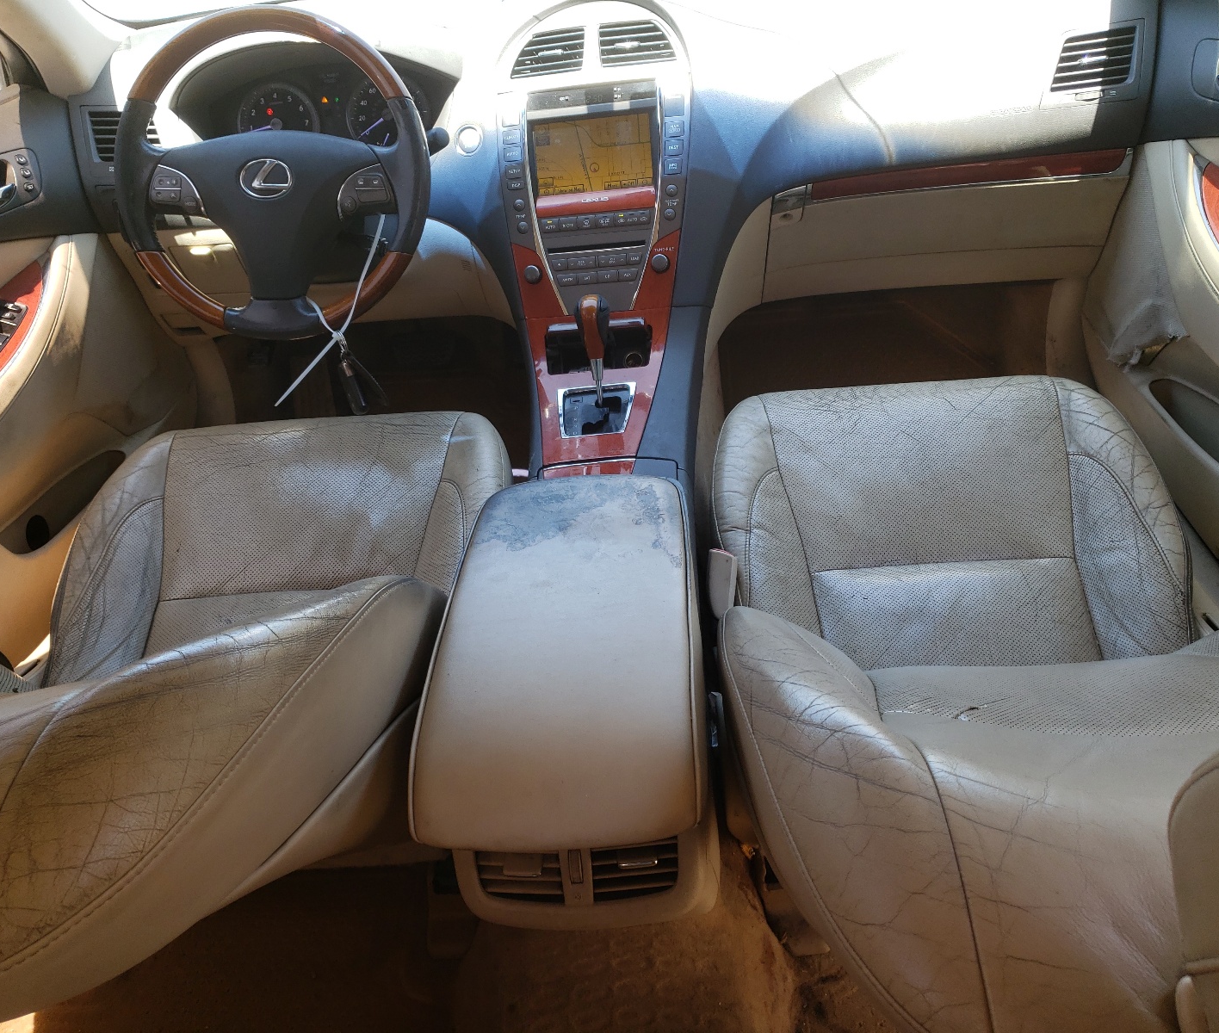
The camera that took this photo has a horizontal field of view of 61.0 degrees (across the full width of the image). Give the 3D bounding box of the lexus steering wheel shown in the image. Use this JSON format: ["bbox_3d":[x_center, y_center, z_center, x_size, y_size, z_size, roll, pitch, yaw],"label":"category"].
[{"bbox_3d":[-0.401,-0.407,1.252,0.385,0.385,0.090,-4,8,4],"label":"lexus steering wheel"}]

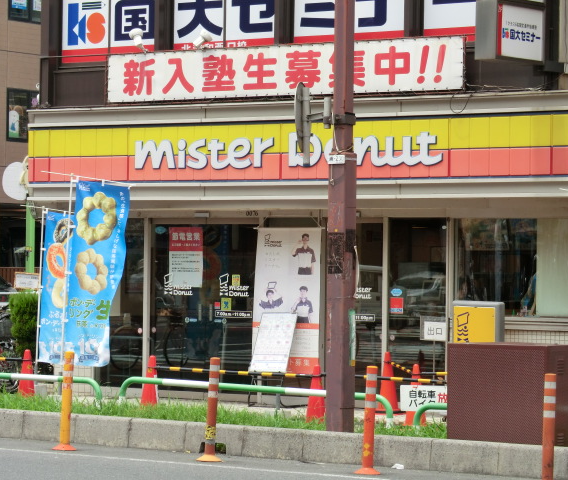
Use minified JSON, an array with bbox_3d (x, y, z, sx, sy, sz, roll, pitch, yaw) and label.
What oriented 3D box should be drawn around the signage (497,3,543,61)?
[{"bbox_3d":[2.394,-2.162,23.858,0.200,0.620,1.050,0,-1,36],"label":"signage"}]

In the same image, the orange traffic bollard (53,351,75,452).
[{"bbox_3d":[-1.796,1.330,18.784,0.200,0.800,0.200,1,0,0],"label":"orange traffic bollard"}]

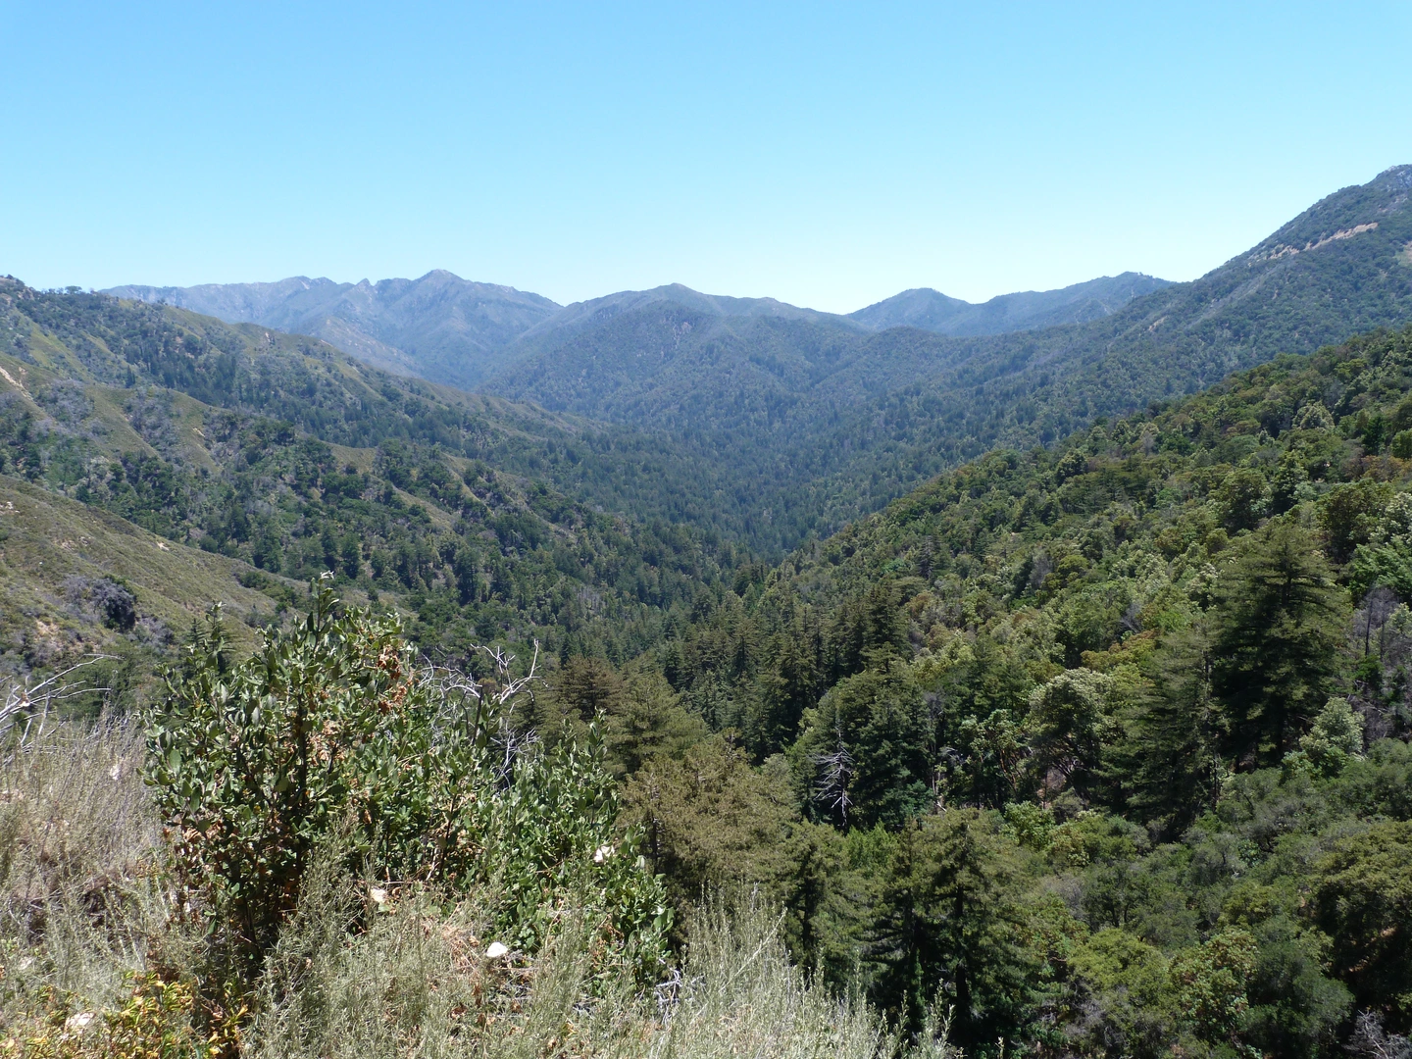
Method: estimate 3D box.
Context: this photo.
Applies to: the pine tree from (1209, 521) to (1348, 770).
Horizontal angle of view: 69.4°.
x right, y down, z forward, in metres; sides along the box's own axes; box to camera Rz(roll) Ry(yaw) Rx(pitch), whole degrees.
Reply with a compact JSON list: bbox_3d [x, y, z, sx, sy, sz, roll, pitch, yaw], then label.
[{"bbox_3d":[47.769,9.517,85.000,10.800,20.500,10.800,0,7,0],"label":"pine tree"}]

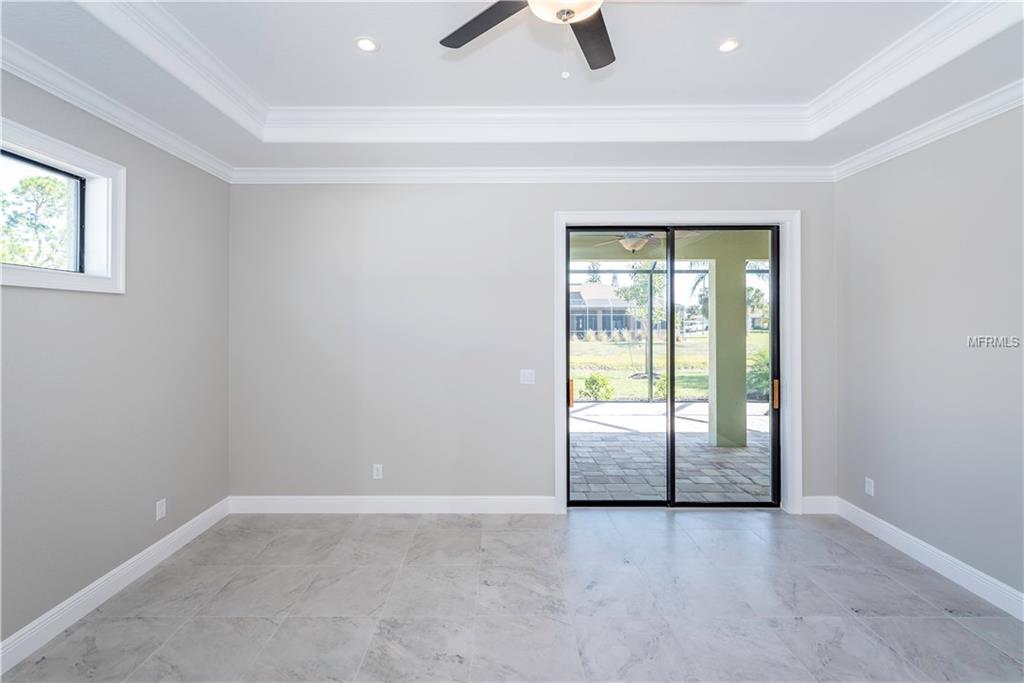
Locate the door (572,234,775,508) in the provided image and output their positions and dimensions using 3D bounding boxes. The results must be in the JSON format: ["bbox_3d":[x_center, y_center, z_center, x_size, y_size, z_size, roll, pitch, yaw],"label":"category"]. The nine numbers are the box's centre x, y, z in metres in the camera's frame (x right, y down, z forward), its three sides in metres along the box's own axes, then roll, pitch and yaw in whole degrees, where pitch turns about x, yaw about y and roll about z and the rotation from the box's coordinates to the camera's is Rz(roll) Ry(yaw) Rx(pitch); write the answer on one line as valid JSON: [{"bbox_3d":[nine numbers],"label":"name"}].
[{"bbox_3d":[1.345,0.210,3.610,1.810,2.370,0.100,0,1,0],"label":"door"}]

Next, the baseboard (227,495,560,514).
[{"bbox_3d":[-0.975,1.327,3.466,2.660,0.142,0.020,0,1,0],"label":"baseboard"}]

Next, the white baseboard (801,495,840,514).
[{"bbox_3d":[2.502,1.327,3.466,0.295,0.142,0.020,0,1,0],"label":"white baseboard"}]

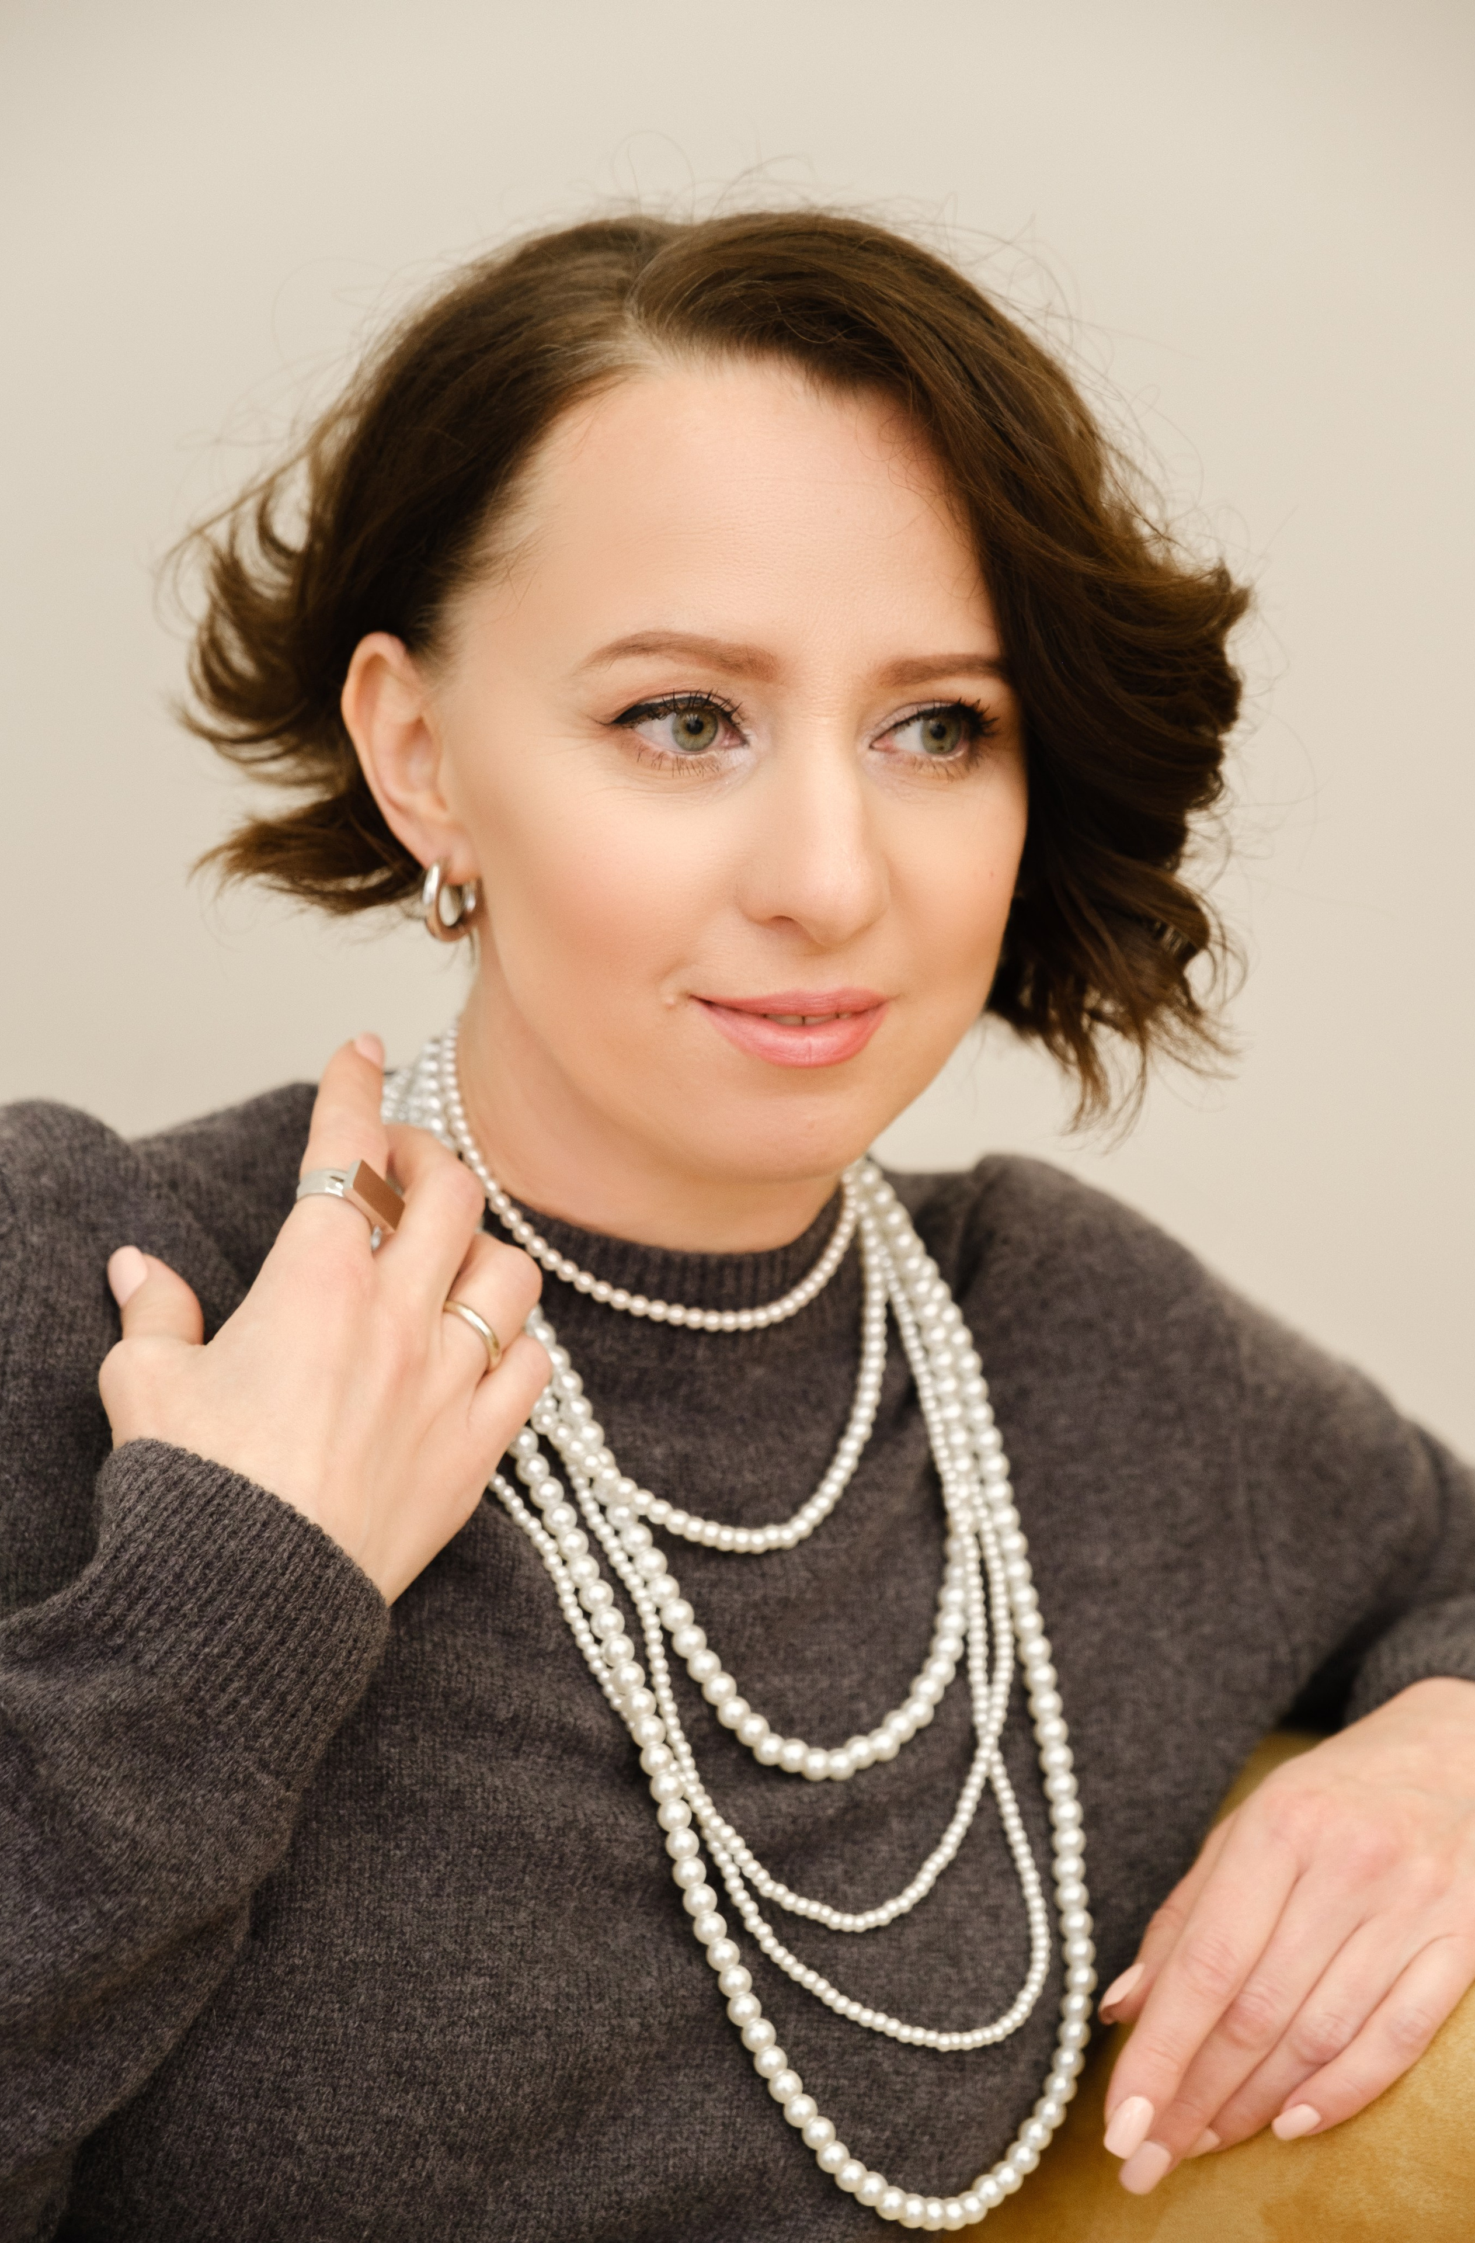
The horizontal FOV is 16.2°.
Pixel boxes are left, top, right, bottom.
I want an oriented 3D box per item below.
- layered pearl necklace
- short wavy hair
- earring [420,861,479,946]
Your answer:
[{"bbox_3d":[-0.007,0.122,1.315,0.158,0.285,0.180,-4,-1,-24],"label":"layered pearl necklace"},{"bbox_3d":[-0.009,-0.121,1.370,0.255,0.230,0.215,-1,6,-21],"label":"short wavy hair"},{"bbox_3d":[-0.073,-0.056,1.318,0.005,0.021,0.019,3,3,28],"label":"earring"}]

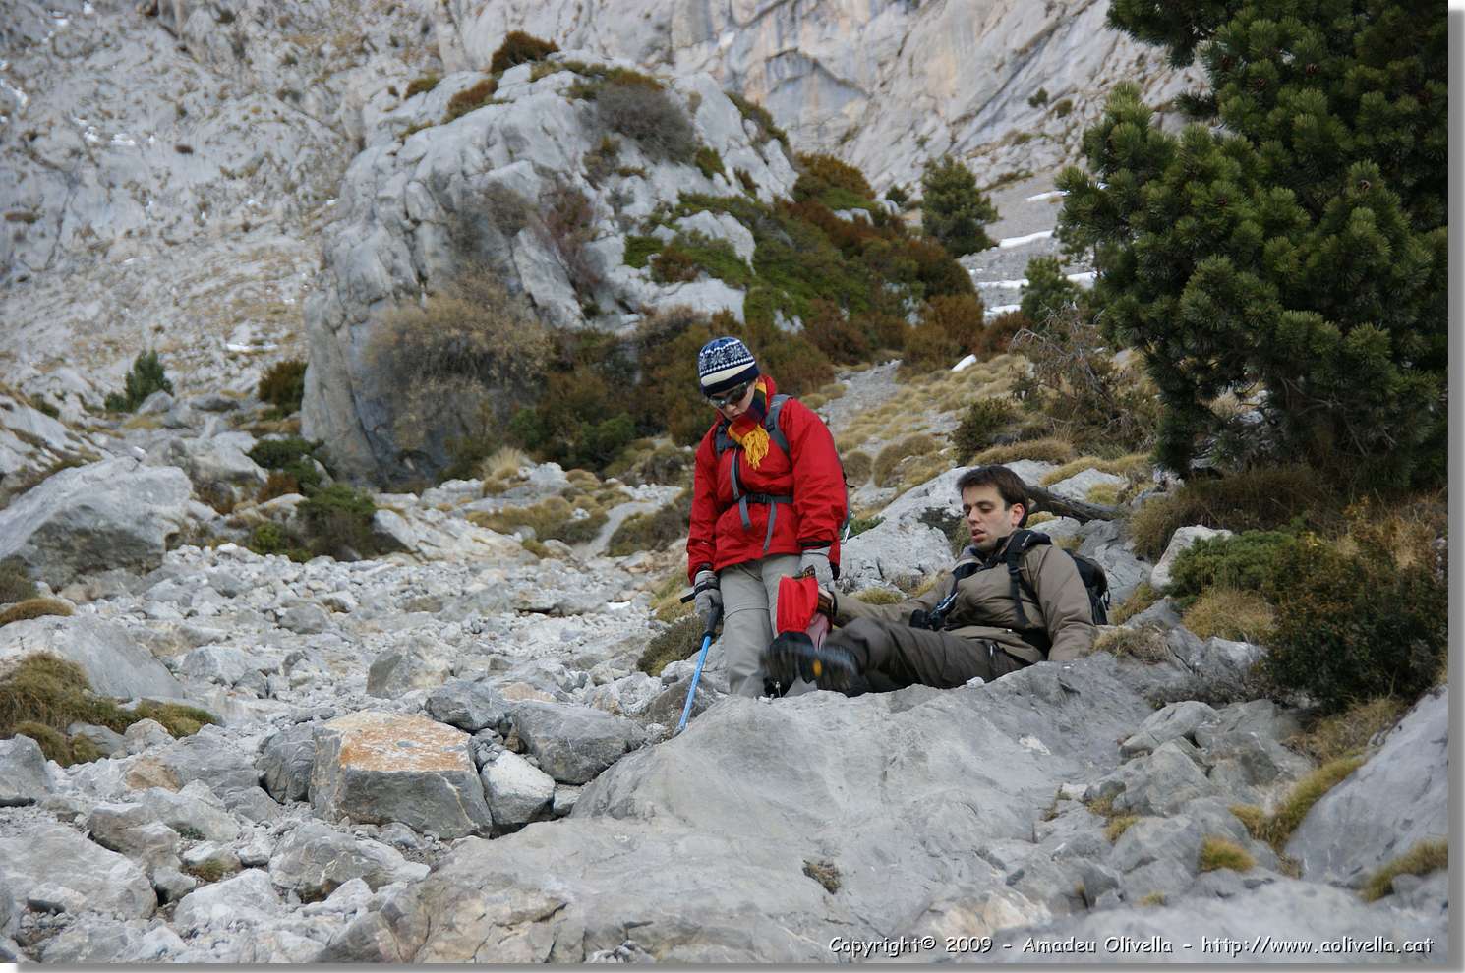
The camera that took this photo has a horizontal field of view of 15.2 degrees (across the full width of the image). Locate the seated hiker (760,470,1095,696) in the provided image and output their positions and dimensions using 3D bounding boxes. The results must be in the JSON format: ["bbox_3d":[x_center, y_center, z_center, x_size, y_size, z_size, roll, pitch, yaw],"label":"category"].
[{"bbox_3d":[0.604,0.292,16.700,1.050,0.730,0.680,2,-4,-35],"label":"seated hiker"}]

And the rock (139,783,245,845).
[{"bbox_3d":[-1.630,0.983,16.550,0.311,0.177,0.249,0,-3,0],"label":"rock"}]

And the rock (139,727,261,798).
[{"bbox_3d":[-1.491,0.774,15.400,0.342,0.197,0.274,0,-4,0],"label":"rock"}]

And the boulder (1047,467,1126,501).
[{"bbox_3d":[1.287,-0.003,20.000,0.290,0.140,0.270,0,-3,0],"label":"boulder"}]

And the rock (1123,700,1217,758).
[{"bbox_3d":[1.271,0.712,16.000,0.290,0.165,0.250,0,-3,0],"label":"rock"}]

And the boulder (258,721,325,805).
[{"bbox_3d":[-1.255,0.796,15.800,0.240,0.230,0.260,0,-3,0],"label":"boulder"}]

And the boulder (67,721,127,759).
[{"bbox_3d":[-1.902,0.762,16.500,0.200,0.120,0.170,0,-3,0],"label":"boulder"}]

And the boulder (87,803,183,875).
[{"bbox_3d":[-1.479,0.872,13.600,0.234,0.180,0.187,0,-4,0],"label":"boulder"}]

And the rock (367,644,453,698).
[{"bbox_3d":[-1.074,0.610,18.200,0.278,0.179,0.237,0,-4,0],"label":"rock"}]

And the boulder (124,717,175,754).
[{"bbox_3d":[-1.718,0.734,16.200,0.149,0.109,0.127,0,-4,0],"label":"boulder"}]

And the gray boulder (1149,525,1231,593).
[{"bbox_3d":[1.544,0.244,18.550,0.275,0.229,0.234,0,-3,0],"label":"gray boulder"}]

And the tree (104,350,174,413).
[{"bbox_3d":[-5.067,-0.898,47.000,0.601,0.542,0.540,0,-4,0],"label":"tree"}]

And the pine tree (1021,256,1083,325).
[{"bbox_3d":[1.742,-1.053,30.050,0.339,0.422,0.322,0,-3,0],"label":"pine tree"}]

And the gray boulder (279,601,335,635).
[{"bbox_3d":[-1.566,0.487,20.250,0.203,0.117,0.173,0,-3,0],"label":"gray boulder"}]

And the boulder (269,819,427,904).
[{"bbox_3d":[-0.991,0.968,14.200,0.410,0.200,0.310,0,-3,0],"label":"boulder"}]

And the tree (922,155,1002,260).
[{"bbox_3d":[2.886,-3.560,70.000,1.000,1.320,1.000,0,-3,0],"label":"tree"}]

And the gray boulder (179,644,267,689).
[{"bbox_3d":[-1.727,0.609,18.600,0.288,0.148,0.231,0,-4,0],"label":"gray boulder"}]

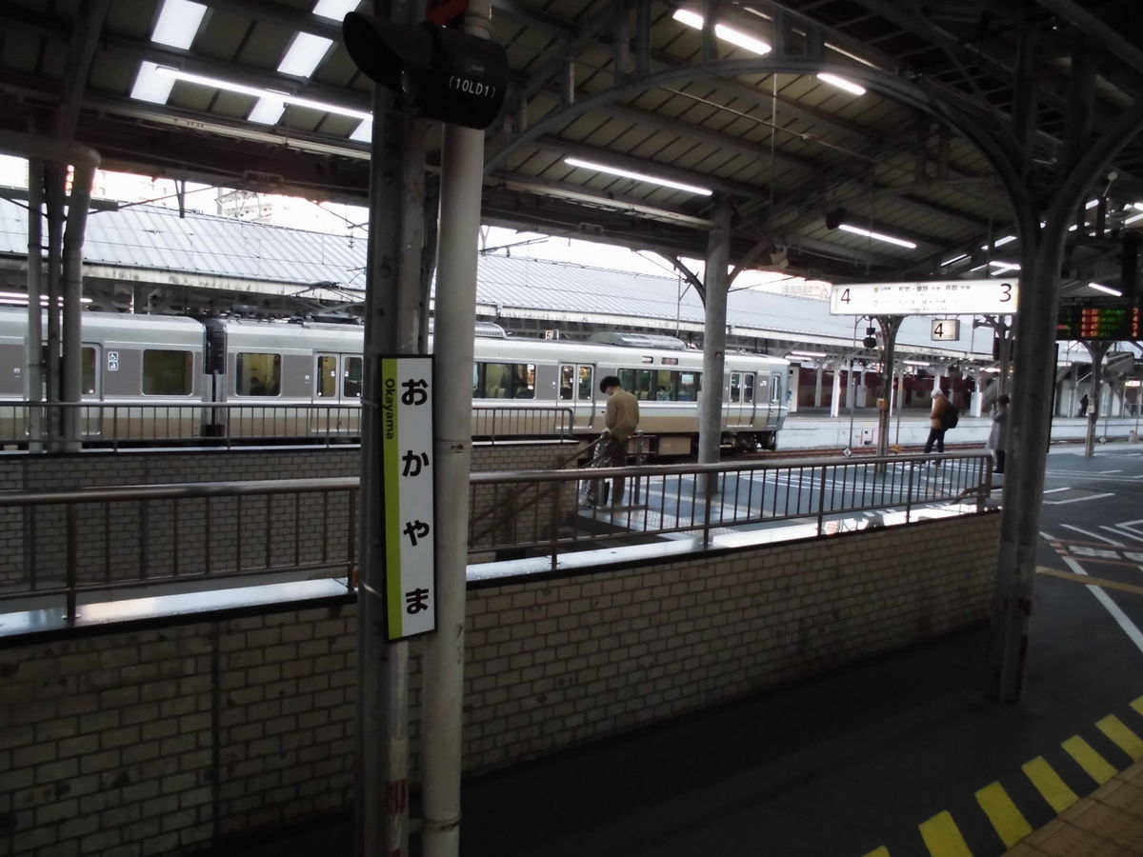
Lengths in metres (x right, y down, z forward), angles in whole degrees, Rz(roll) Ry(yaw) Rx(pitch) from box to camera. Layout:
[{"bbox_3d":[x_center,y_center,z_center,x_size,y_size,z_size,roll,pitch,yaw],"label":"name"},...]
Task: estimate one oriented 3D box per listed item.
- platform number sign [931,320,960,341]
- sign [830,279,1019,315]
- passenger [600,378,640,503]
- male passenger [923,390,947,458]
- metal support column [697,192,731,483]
[{"bbox_3d":[6.835,-1.779,15.657,0.200,0.380,0.440,-1,5,-38],"label":"platform number sign"},{"bbox_3d":[4.057,-1.506,9.963,0.180,0.365,2.190,-1,6,-43],"label":"sign"},{"bbox_3d":[0.621,0.149,11.145,0.360,1.646,0.460,6,5,40],"label":"passenger"},{"bbox_3d":[7.712,-0.028,18.266,0.500,1.647,0.500,4,4,25],"label":"male passenger"},{"bbox_3d":[2.102,-1.193,12.448,0.300,4.274,0.300,-1,5,-38],"label":"metal support column"}]

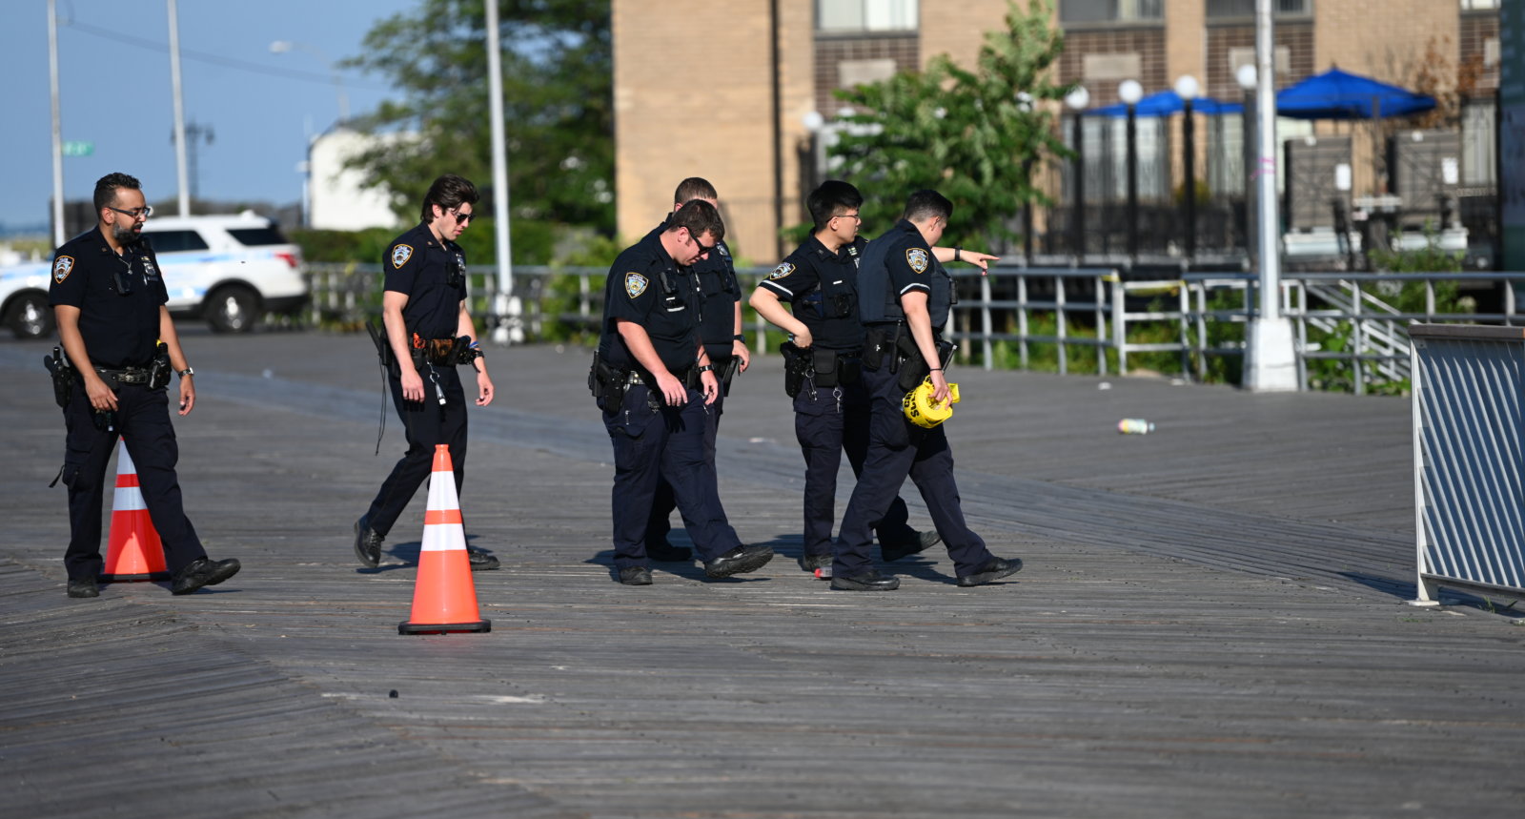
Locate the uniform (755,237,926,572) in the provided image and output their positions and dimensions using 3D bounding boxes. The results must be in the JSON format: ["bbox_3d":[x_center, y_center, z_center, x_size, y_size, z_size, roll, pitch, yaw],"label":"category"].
[{"bbox_3d":[0.361,-0.045,32.300,0.600,1.460,0.620,0,2,38],"label":"uniform"}]

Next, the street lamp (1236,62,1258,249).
[{"bbox_3d":[5.461,-2.812,81.000,0.320,2.150,0.320,-1,2,0],"label":"street lamp"}]

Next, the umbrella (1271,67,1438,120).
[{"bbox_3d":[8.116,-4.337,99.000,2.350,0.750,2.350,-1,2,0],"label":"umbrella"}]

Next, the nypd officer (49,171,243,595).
[{"bbox_3d":[-2.659,-0.105,31.000,0.700,1.800,0.640,1,2,45],"label":"nypd officer"}]

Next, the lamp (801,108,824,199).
[{"bbox_3d":[0.766,-3.451,109.000,0.320,2.150,0.320,-1,2,0],"label":"lamp"}]

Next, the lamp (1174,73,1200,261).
[{"bbox_3d":[5.379,-3.068,91.200,0.310,2.370,0.310,-1,2,0],"label":"lamp"}]

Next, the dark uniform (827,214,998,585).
[{"bbox_3d":[0.632,-0.037,30.200,0.640,1.520,0.500,-2,2,-21],"label":"dark uniform"}]

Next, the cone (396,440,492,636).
[{"bbox_3d":[-1.206,0.489,27.350,0.360,0.711,0.360,-1,2,0],"label":"cone"}]

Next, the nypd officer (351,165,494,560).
[{"bbox_3d":[-1.542,-0.169,33.000,0.680,1.800,0.560,0,2,30],"label":"nypd officer"}]

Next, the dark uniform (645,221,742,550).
[{"bbox_3d":[-0.305,-0.110,32.600,0.480,1.500,0.550,0,2,40],"label":"dark uniform"}]

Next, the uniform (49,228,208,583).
[{"bbox_3d":[-2.726,-0.013,31.000,0.560,1.530,0.600,1,2,45],"label":"uniform"}]

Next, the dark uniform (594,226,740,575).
[{"bbox_3d":[-0.400,-0.041,30.800,0.560,1.470,0.560,0,2,33],"label":"dark uniform"}]

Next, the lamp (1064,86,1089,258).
[{"bbox_3d":[3.931,-2.946,90.000,0.320,2.150,0.320,-1,2,0],"label":"lamp"}]

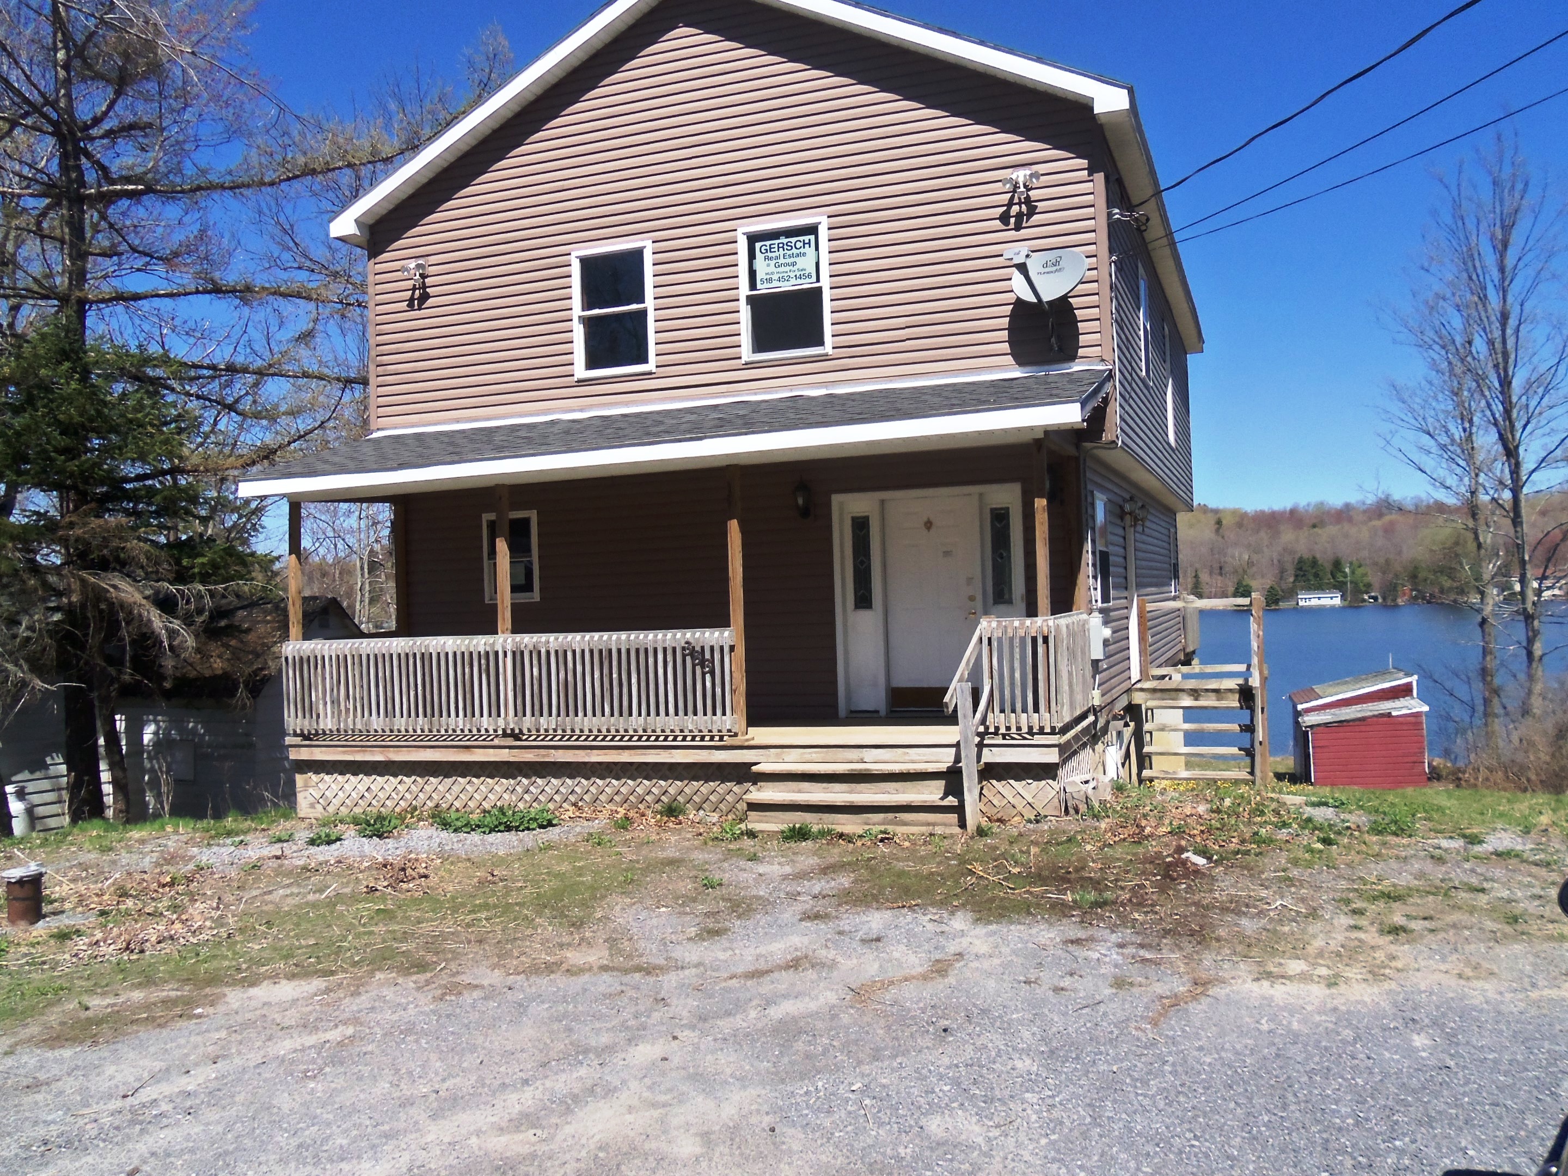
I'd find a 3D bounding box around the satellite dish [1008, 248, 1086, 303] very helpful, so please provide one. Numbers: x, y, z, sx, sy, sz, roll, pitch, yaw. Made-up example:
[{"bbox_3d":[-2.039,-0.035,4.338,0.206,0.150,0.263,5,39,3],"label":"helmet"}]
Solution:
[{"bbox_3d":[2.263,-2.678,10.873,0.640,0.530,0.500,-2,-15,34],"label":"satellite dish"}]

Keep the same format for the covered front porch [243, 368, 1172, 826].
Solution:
[{"bbox_3d":[-1.171,0.093,11.547,7.995,3.823,2.190,-2,-1,21],"label":"covered front porch"}]

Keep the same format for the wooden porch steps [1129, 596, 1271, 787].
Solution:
[{"bbox_3d":[4.715,1.117,14.450,1.400,2.010,1.950,-2,-1,21],"label":"wooden porch steps"}]

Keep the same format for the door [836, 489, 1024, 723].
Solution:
[{"bbox_3d":[1.330,0.145,11.731,1.798,2.121,0.150,-2,-1,21],"label":"door"}]

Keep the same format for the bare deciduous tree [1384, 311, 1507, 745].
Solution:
[{"bbox_3d":[13.572,-0.992,26.000,2.700,9.400,2.700,-2,-1,21],"label":"bare deciduous tree"}]

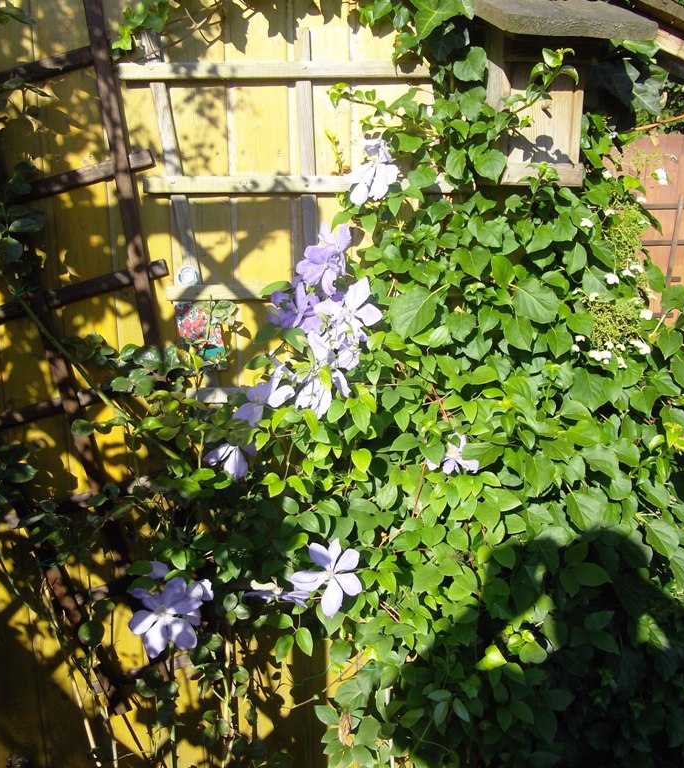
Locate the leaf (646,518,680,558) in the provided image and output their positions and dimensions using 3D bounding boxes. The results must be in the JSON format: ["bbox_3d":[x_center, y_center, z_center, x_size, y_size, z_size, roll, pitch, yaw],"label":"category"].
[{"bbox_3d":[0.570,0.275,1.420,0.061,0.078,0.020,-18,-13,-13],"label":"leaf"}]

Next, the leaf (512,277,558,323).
[{"bbox_3d":[0.330,-0.144,1.360,0.078,0.081,0.022,3,-7,13],"label":"leaf"}]

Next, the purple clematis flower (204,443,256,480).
[{"bbox_3d":[-0.196,0.135,1.390,0.100,0.083,0.060,1,-22,6],"label":"purple clematis flower"}]

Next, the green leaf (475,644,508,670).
[{"bbox_3d":[0.266,0.486,1.420,0.060,0.051,0.022,3,-27,11],"label":"green leaf"}]

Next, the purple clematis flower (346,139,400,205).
[{"bbox_3d":[0.052,-0.354,1.330,0.094,0.112,0.055,2,-19,9],"label":"purple clematis flower"}]

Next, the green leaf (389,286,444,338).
[{"bbox_3d":[0.129,-0.123,1.380,0.097,0.092,0.022,2,-7,10],"label":"green leaf"}]

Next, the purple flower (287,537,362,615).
[{"bbox_3d":[-0.030,0.351,1.450,0.134,0.145,0.045,-1,-2,-6],"label":"purple flower"}]

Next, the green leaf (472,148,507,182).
[{"bbox_3d":[0.242,-0.358,1.310,0.056,0.057,0.015,-1,-11,-3],"label":"green leaf"}]

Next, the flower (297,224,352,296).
[{"bbox_3d":[-0.035,-0.221,1.420,0.100,0.125,0.060,1,3,4],"label":"flower"}]

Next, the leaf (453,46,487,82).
[{"bbox_3d":[0.220,-0.552,1.380,0.059,0.068,0.020,3,-2,13],"label":"leaf"}]

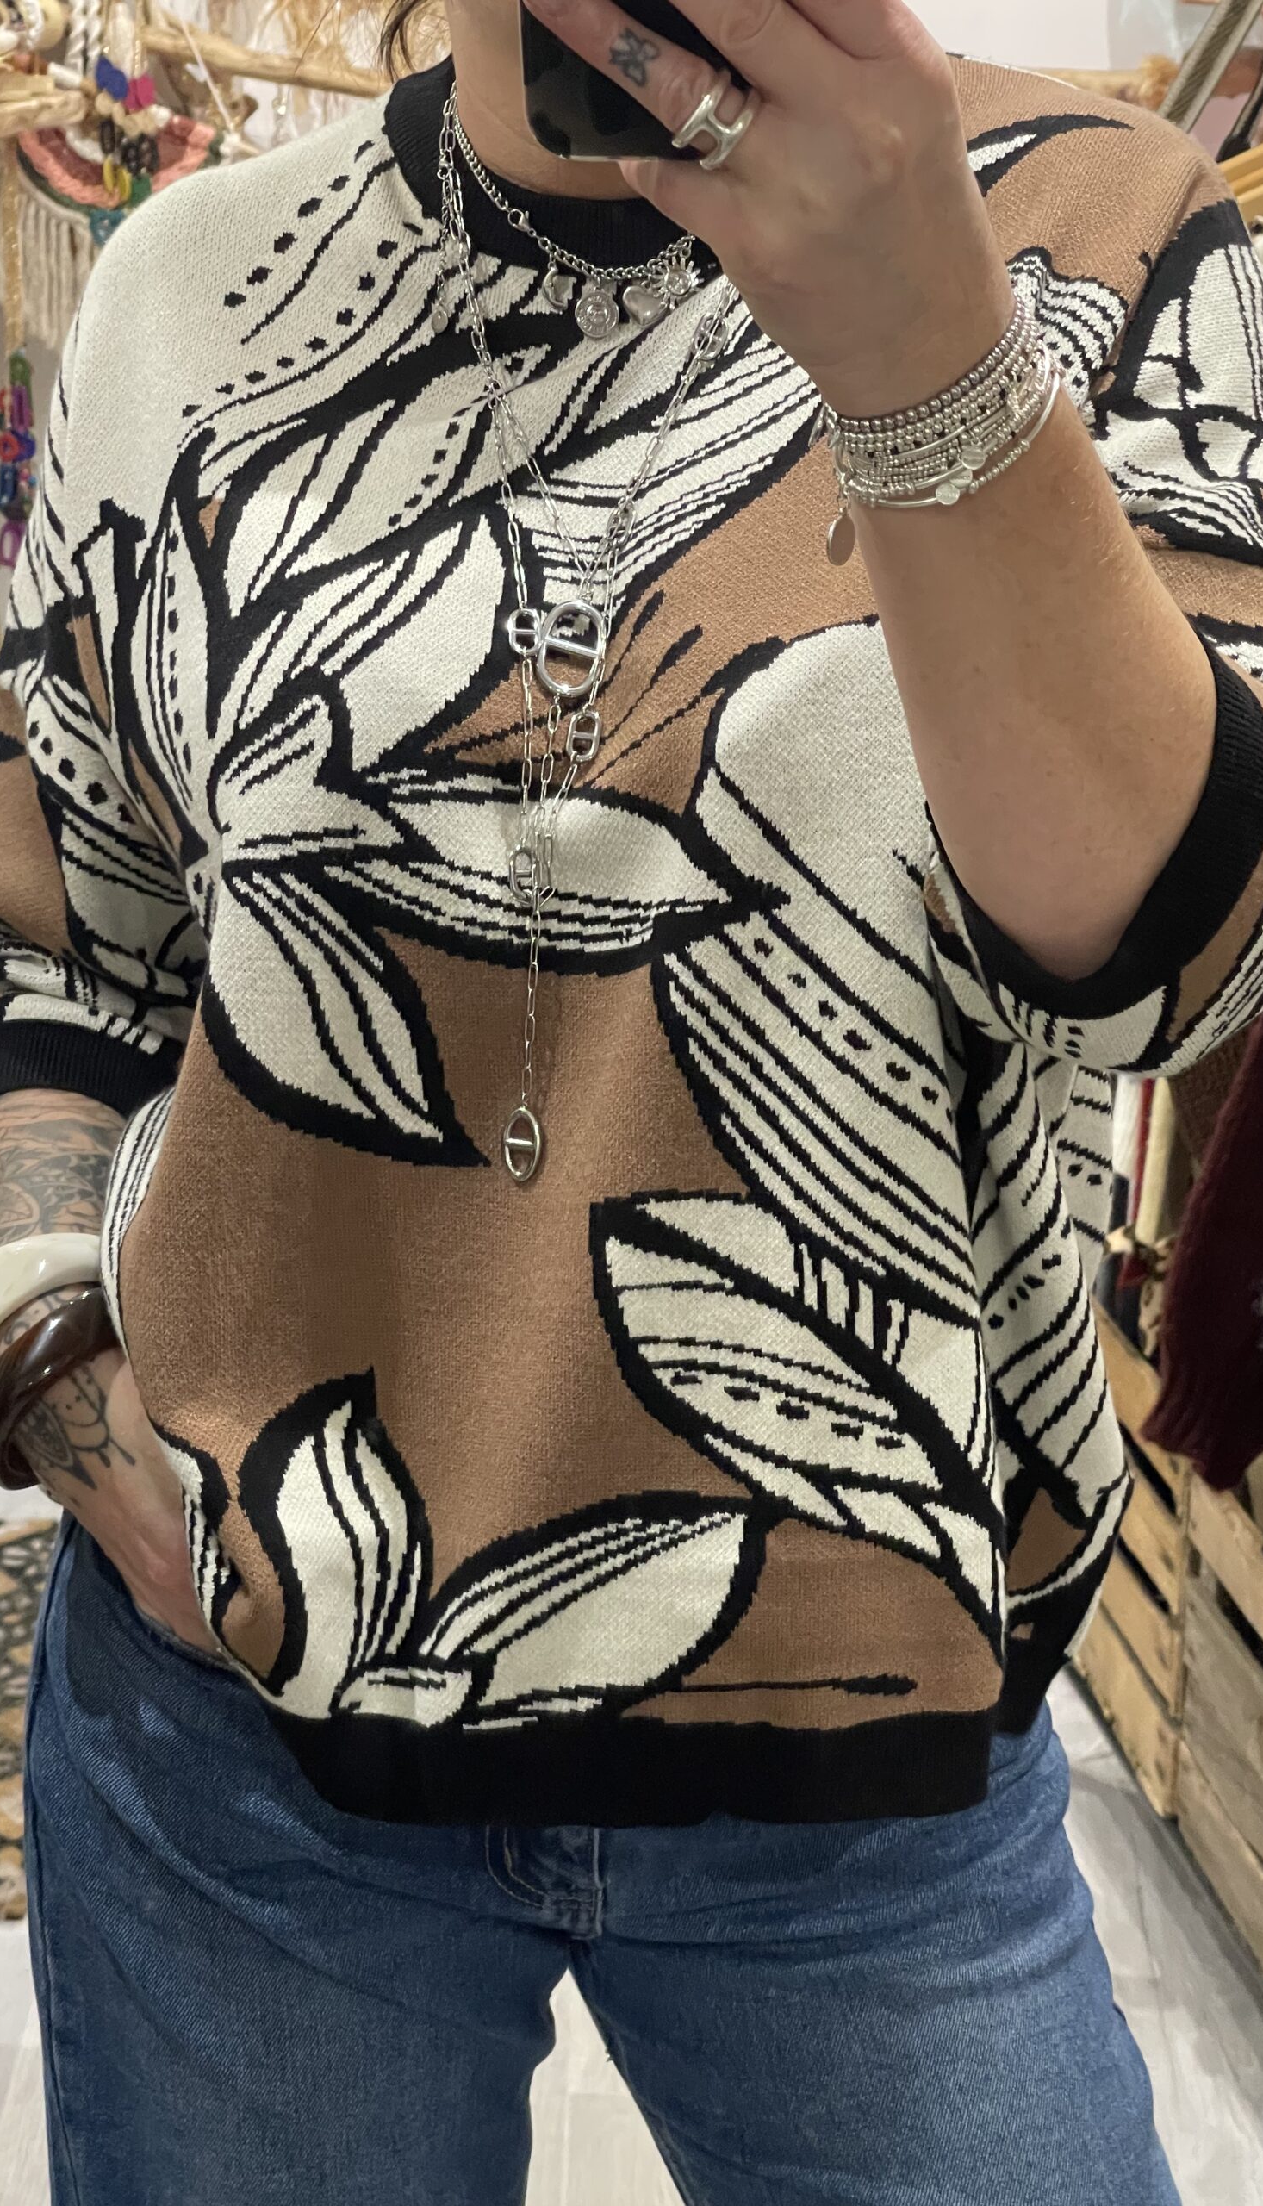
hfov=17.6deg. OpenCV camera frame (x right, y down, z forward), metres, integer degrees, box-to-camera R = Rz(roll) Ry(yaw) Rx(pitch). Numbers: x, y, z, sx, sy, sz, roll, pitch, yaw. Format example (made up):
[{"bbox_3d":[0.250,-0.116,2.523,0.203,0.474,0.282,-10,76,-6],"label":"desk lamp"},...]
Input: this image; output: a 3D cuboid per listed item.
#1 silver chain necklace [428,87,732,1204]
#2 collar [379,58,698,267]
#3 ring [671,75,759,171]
[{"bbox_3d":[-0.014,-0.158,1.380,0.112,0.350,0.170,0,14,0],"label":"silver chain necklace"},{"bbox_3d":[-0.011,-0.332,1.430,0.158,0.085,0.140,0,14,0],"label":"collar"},{"bbox_3d":[0.024,-0.282,1.170,0.016,0.024,0.022,30,12,-3],"label":"ring"}]

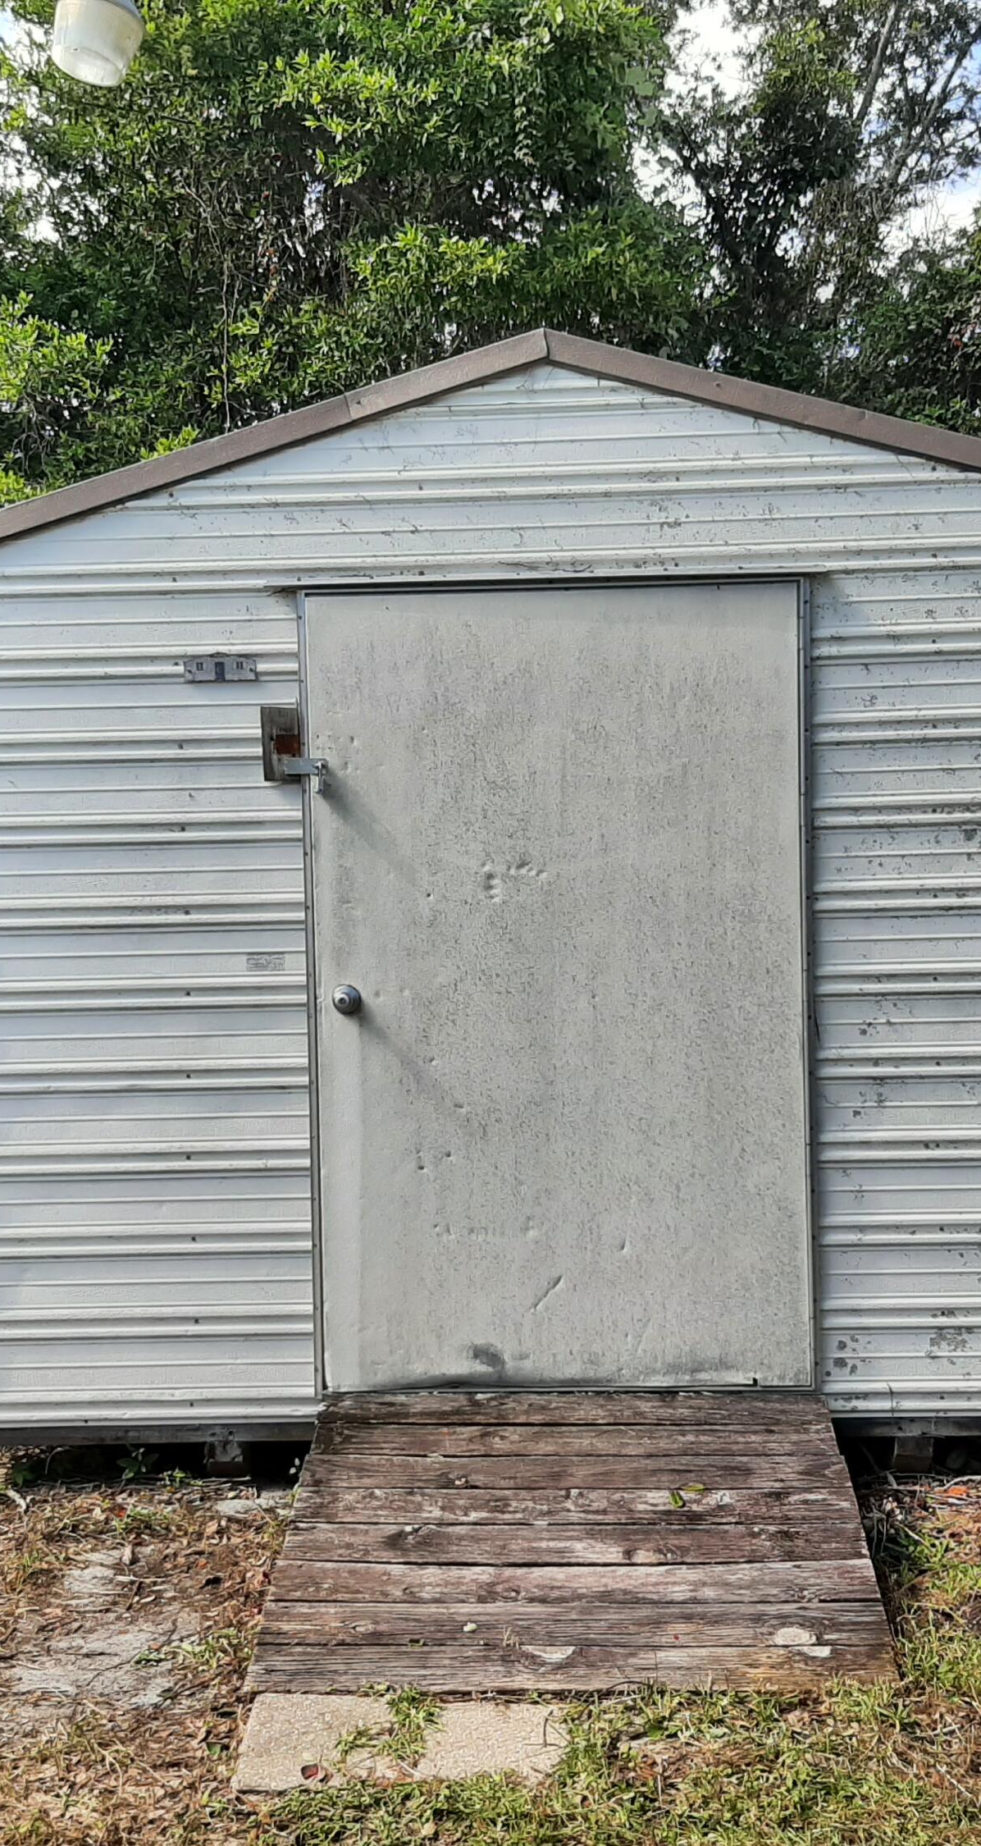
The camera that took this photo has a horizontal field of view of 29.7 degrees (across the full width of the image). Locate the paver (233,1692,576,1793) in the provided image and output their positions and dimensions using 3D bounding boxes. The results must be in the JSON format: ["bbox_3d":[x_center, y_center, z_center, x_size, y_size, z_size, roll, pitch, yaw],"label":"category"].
[{"bbox_3d":[-0.145,1.445,3.217,0.590,0.055,0.345,-1,2,2],"label":"paver"}]

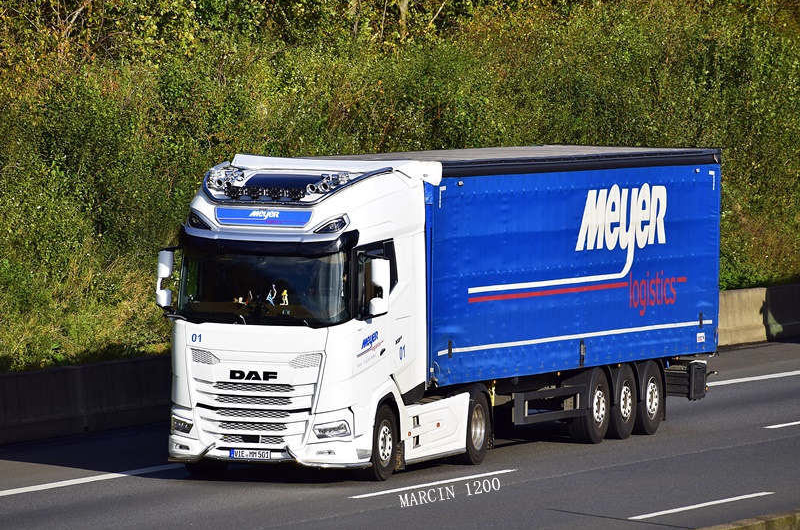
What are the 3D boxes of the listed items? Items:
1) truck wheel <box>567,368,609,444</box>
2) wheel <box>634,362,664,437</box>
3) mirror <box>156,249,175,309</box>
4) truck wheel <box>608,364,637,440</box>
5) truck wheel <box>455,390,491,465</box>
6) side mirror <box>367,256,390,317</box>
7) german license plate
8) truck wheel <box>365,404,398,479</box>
[{"bbox_3d":[2.591,1.946,96.707,0.389,1.060,1.060,1,2,18],"label":"truck wheel"},{"bbox_3d":[3.405,1.884,99.227,0.389,1.060,1.060,1,2,18],"label":"wheel"},{"bbox_3d":[-2.929,0.173,87.447,0.232,0.727,0.172,1,2,18],"label":"mirror"},{"bbox_3d":[2.998,1.915,97.967,0.389,1.060,1.060,1,2,18],"label":"truck wheel"},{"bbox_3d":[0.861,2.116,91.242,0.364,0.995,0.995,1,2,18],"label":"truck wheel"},{"bbox_3d":[-0.266,0.259,86.558,0.242,0.727,0.172,1,2,18],"label":"side mirror"},{"bbox_3d":[-1.841,2.340,86.379,0.520,0.110,0.012,1,2,18],"label":"german license plate"},{"bbox_3d":[-0.343,2.218,87.545,0.364,0.975,0.975,1,2,18],"label":"truck wheel"}]

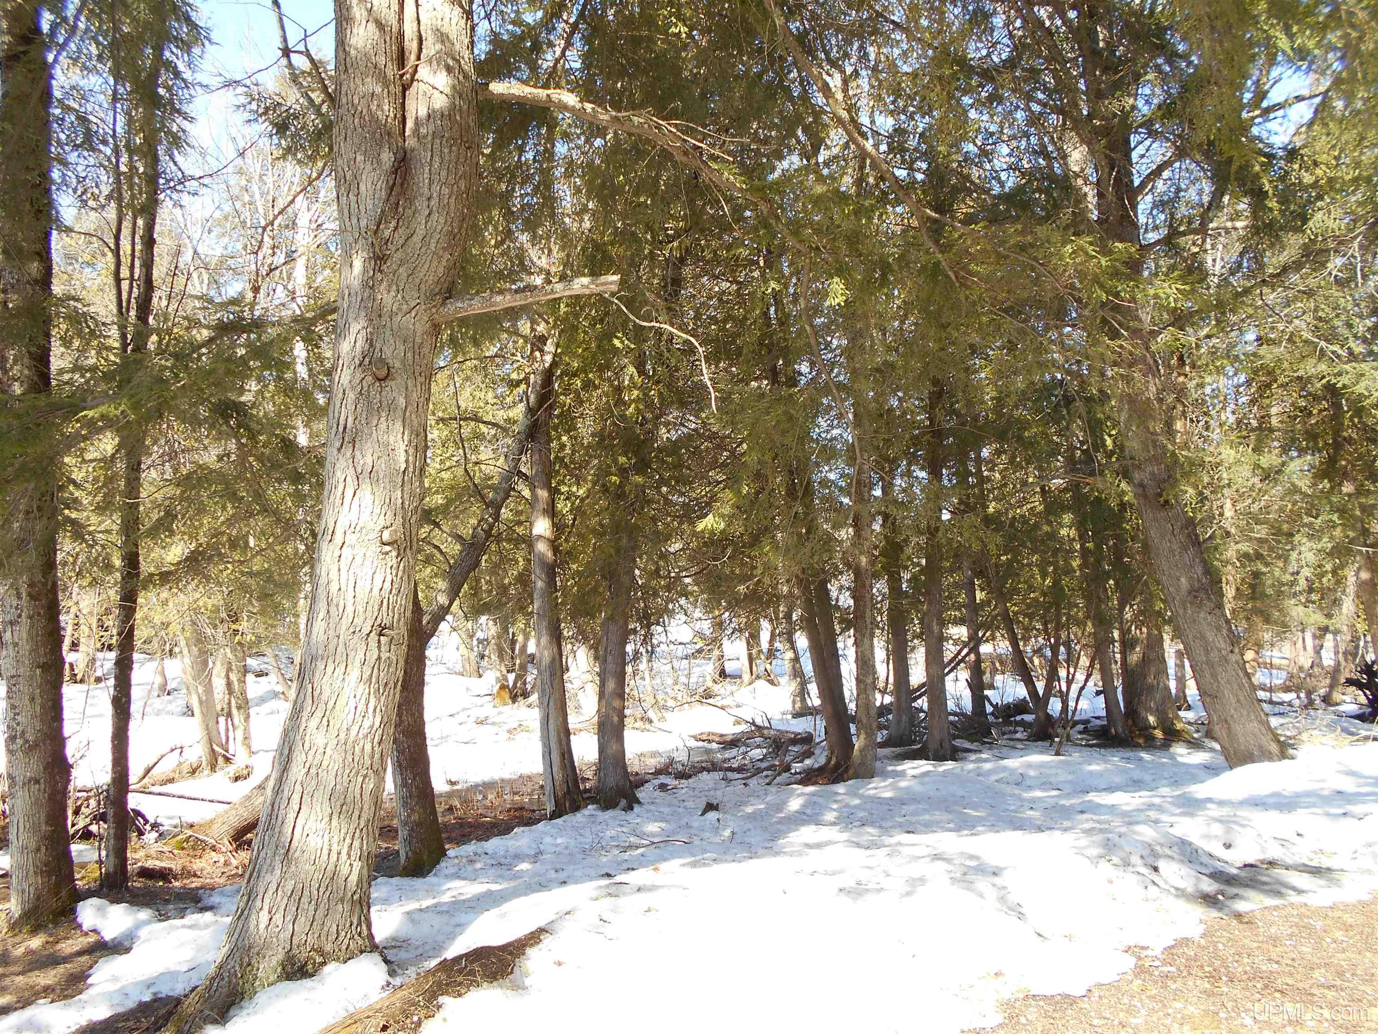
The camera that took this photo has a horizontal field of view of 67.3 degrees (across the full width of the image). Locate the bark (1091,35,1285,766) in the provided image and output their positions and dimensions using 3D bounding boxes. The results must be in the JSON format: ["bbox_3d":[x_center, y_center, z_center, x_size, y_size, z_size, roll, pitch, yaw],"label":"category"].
[{"bbox_3d":[4.350,-1.128,9.207,0.720,6.648,0.580,-12,-5,26],"label":"bark"}]

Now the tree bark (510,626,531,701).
[{"bbox_3d":[-2.713,2.347,16.666,0.243,1.207,0.225,5,-5,-9],"label":"tree bark"}]

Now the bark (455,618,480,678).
[{"bbox_3d":[-4.587,2.686,21.354,0.378,1.273,0.355,-8,-5,-13],"label":"bark"}]

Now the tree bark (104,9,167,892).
[{"bbox_3d":[-3.016,-0.440,5.647,0.170,4.847,0.150,2,-5,-28],"label":"tree bark"}]

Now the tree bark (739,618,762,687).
[{"bbox_3d":[1.158,2.526,19.361,0.322,1.286,0.282,5,-5,4],"label":"tree bark"}]

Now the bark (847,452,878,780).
[{"bbox_3d":[1.510,0.837,8.963,0.230,2.822,0.230,-1,-4,9],"label":"bark"}]

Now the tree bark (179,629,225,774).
[{"bbox_3d":[-4.737,1.787,10.096,0.290,1.415,0.280,-8,-5,-26],"label":"tree bark"}]

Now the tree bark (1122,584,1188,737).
[{"bbox_3d":[5.111,1.581,11.415,0.630,1.674,0.600,-3,-5,24],"label":"tree bark"}]

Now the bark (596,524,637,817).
[{"bbox_3d":[-0.529,1.150,7.833,0.277,2.085,0.261,2,-5,-4],"label":"bark"}]

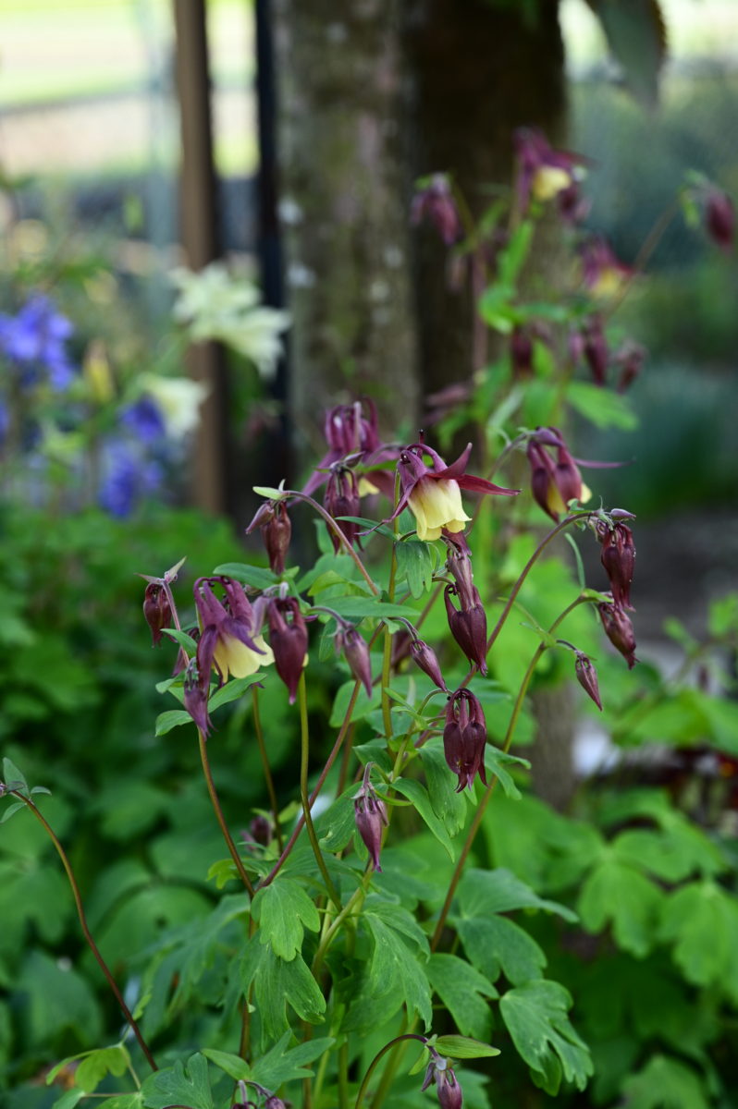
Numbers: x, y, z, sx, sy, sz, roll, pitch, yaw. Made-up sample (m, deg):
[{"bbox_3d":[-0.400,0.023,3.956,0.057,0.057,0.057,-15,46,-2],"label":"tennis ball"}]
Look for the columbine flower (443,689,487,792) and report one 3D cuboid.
[{"bbox_3d":[0.041,0.080,0.880,0.018,0.043,0.018,0,9,0],"label":"columbine flower"}]

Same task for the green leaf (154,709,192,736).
[{"bbox_3d":[-0.085,0.073,0.900,0.017,0.011,0.012,3,15,17],"label":"green leaf"}]

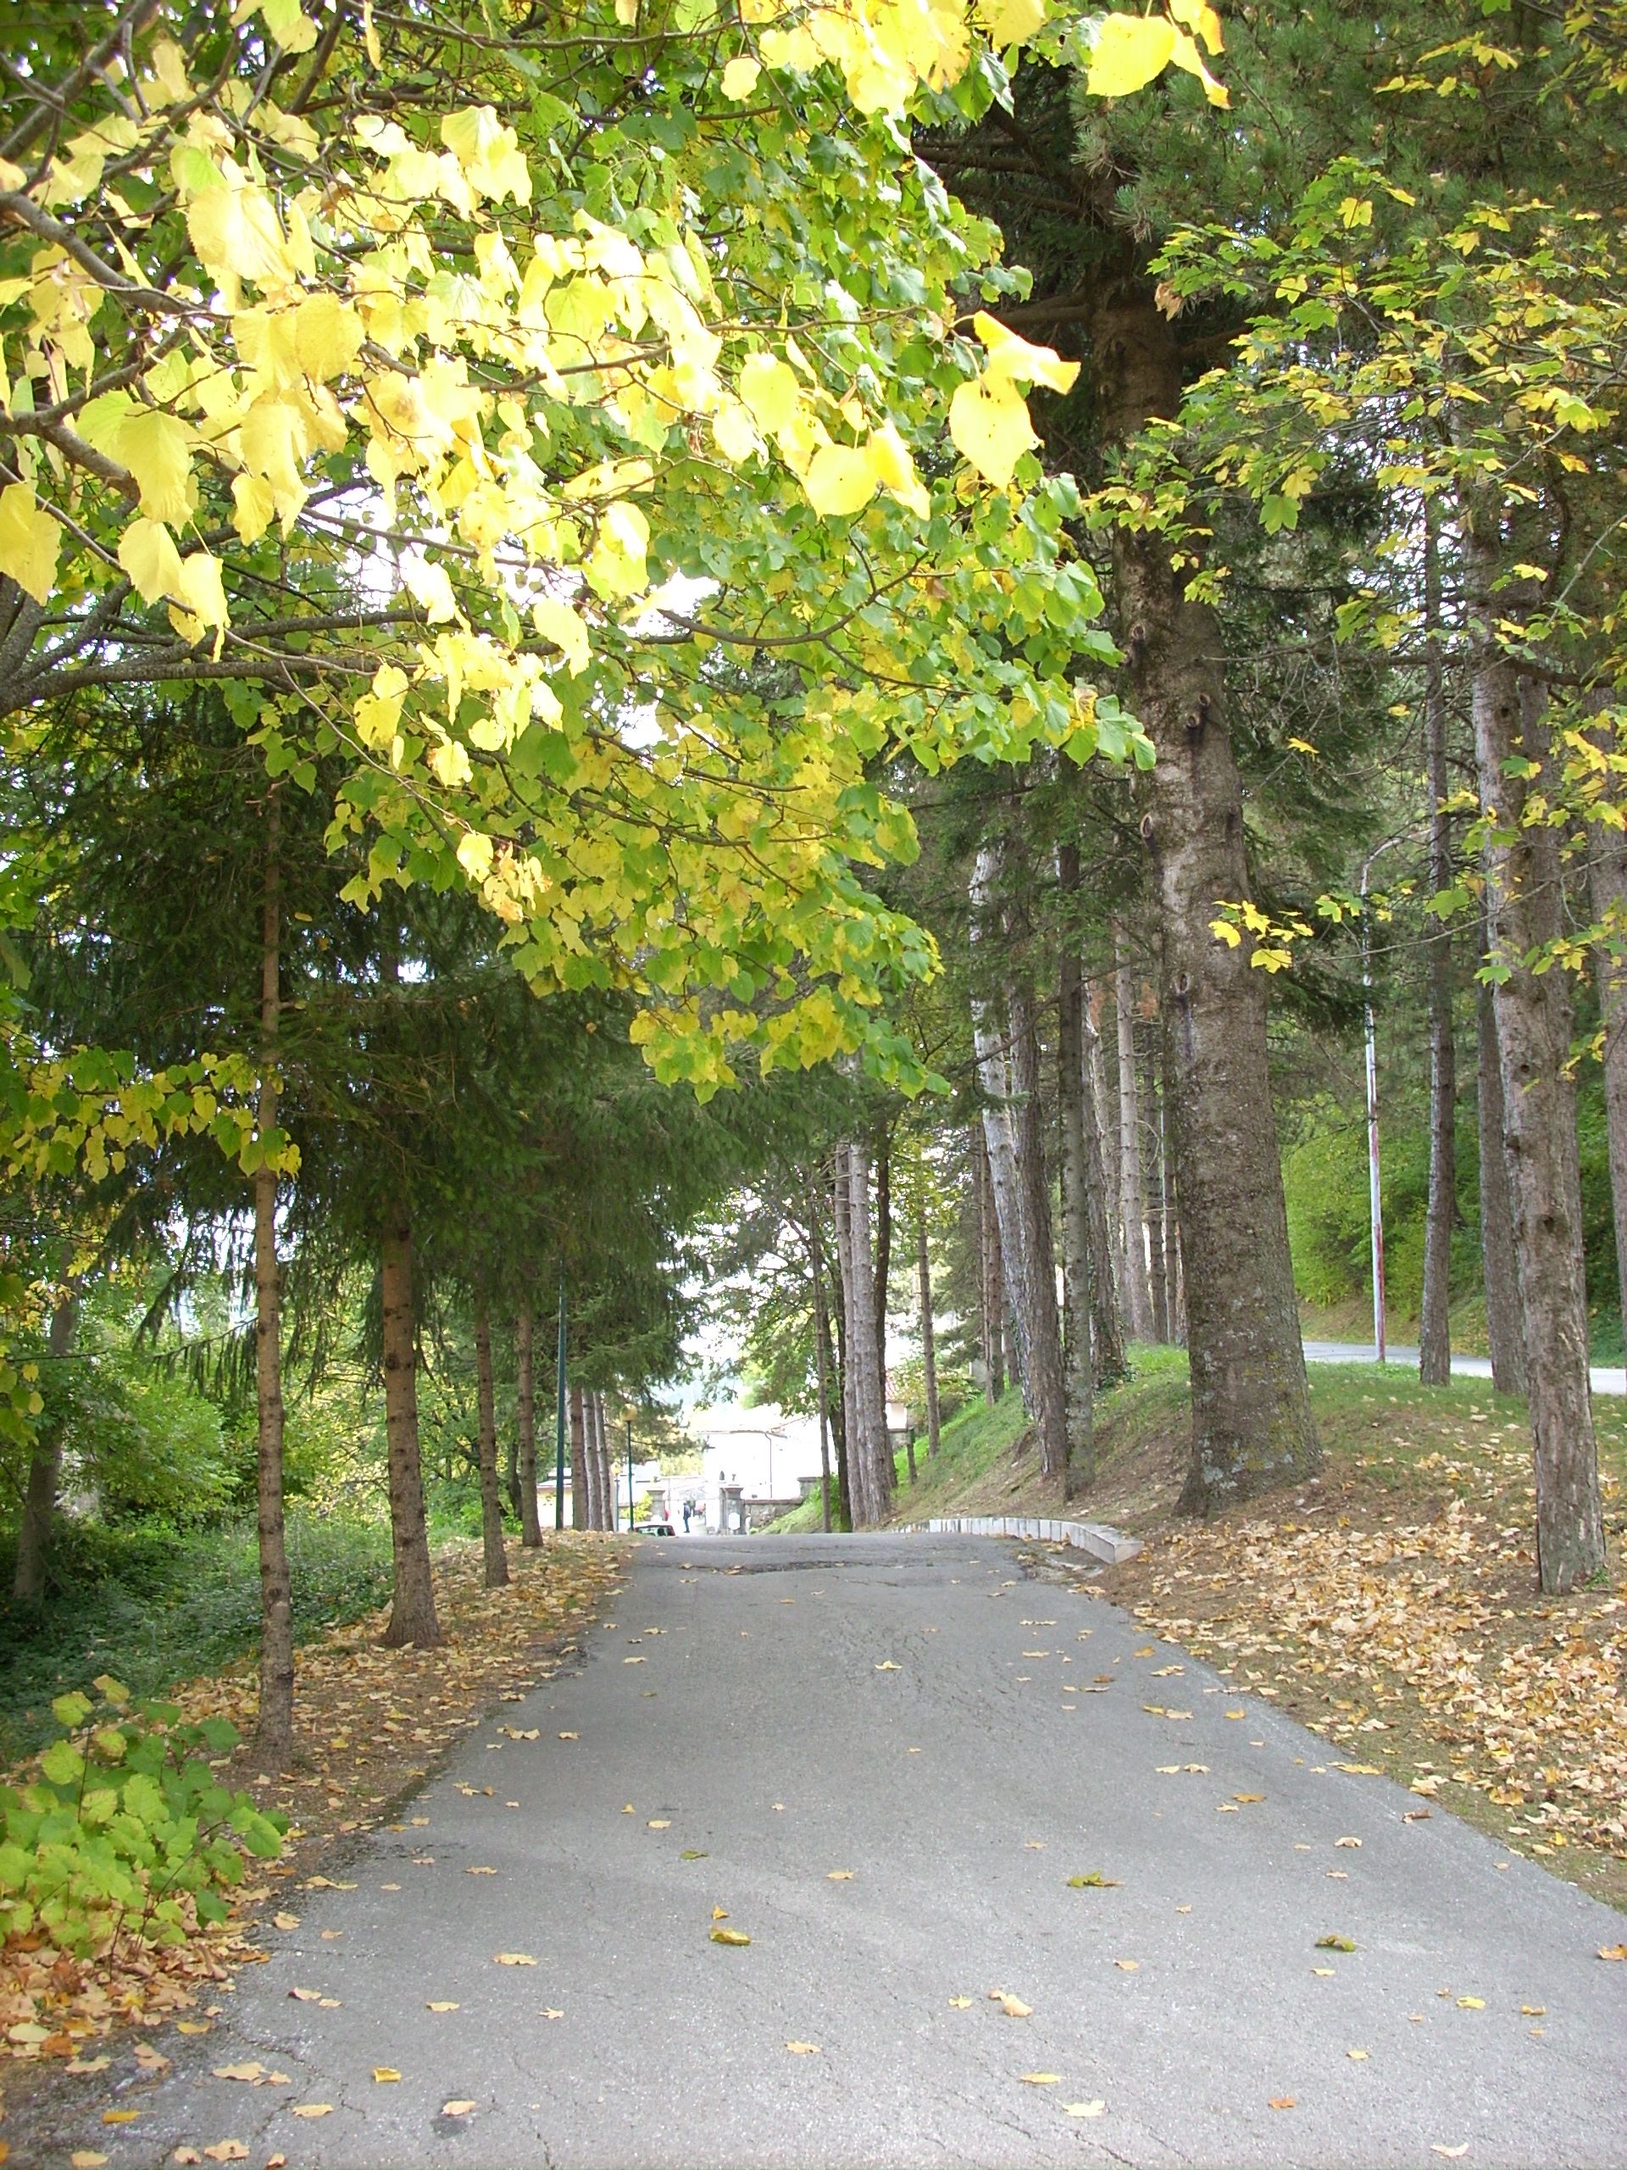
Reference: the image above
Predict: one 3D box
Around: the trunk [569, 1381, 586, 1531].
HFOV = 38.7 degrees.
[{"bbox_3d":[-3.593,5.674,35.559,0.220,2.260,0.220,-2,-8,0],"label":"trunk"}]

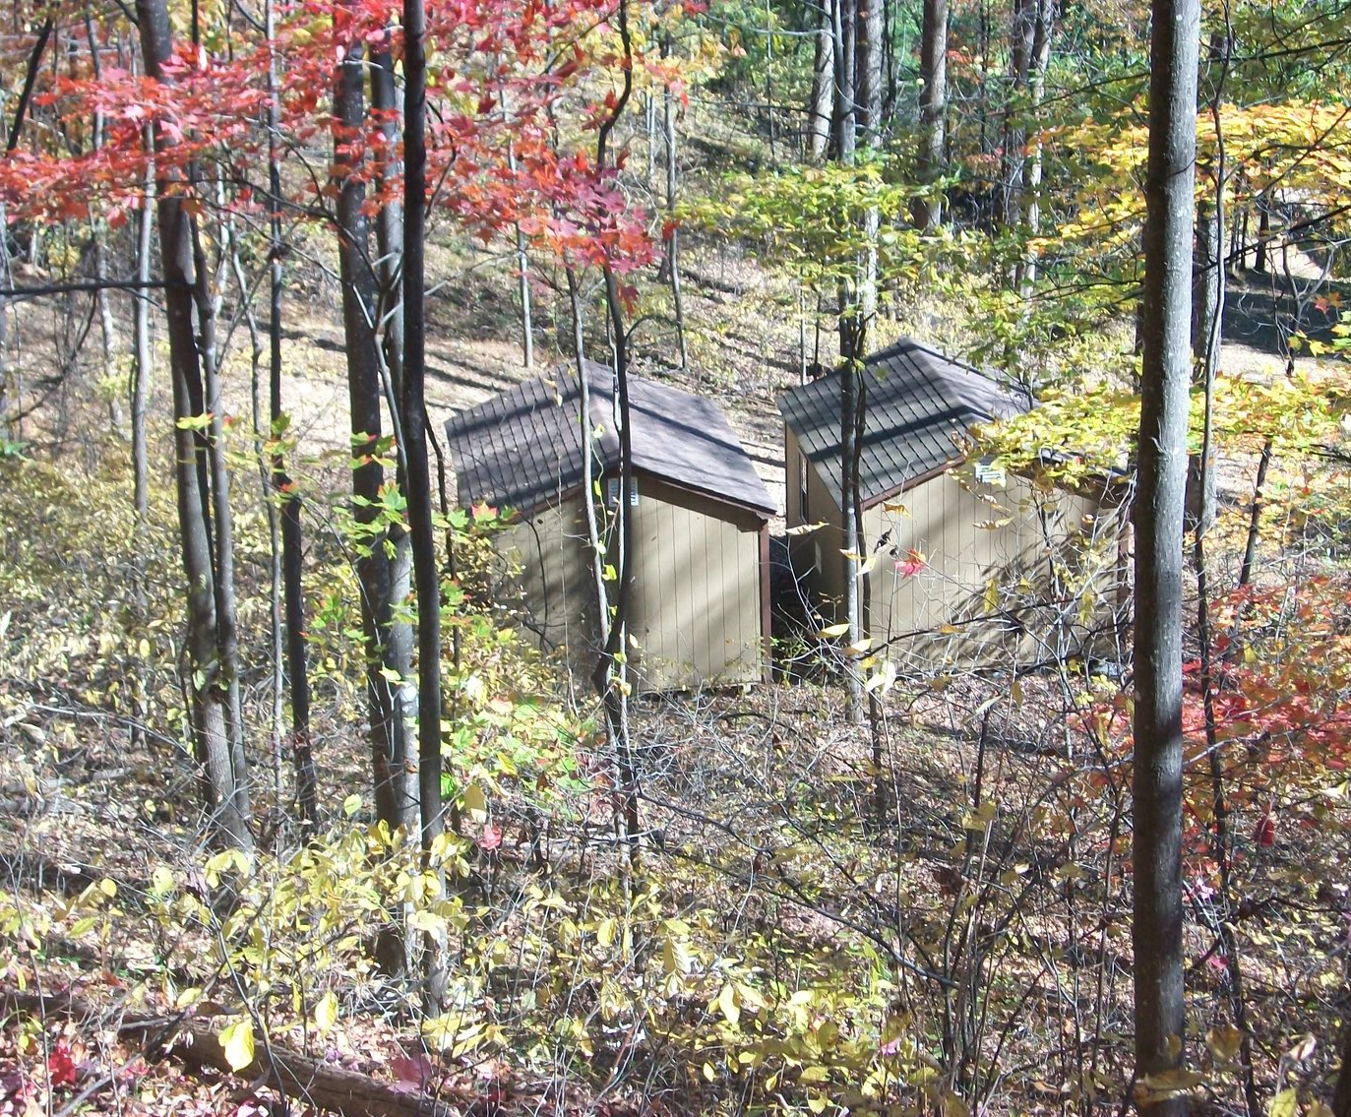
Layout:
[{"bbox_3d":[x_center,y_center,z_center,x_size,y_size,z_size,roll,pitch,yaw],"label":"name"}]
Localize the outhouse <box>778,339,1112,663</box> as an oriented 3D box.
[{"bbox_3d":[3.737,-0.821,38.849,3.849,3.092,5.500,-4,18,-6],"label":"outhouse"}]

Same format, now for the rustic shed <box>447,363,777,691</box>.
[{"bbox_3d":[-0.955,-0.528,38.120,3.902,3.058,5.500,-4,18,-6],"label":"rustic shed"}]

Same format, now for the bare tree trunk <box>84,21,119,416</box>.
[{"bbox_3d":[-9.390,-5.514,46.510,0.280,6.750,0.280,0,17,0],"label":"bare tree trunk"}]

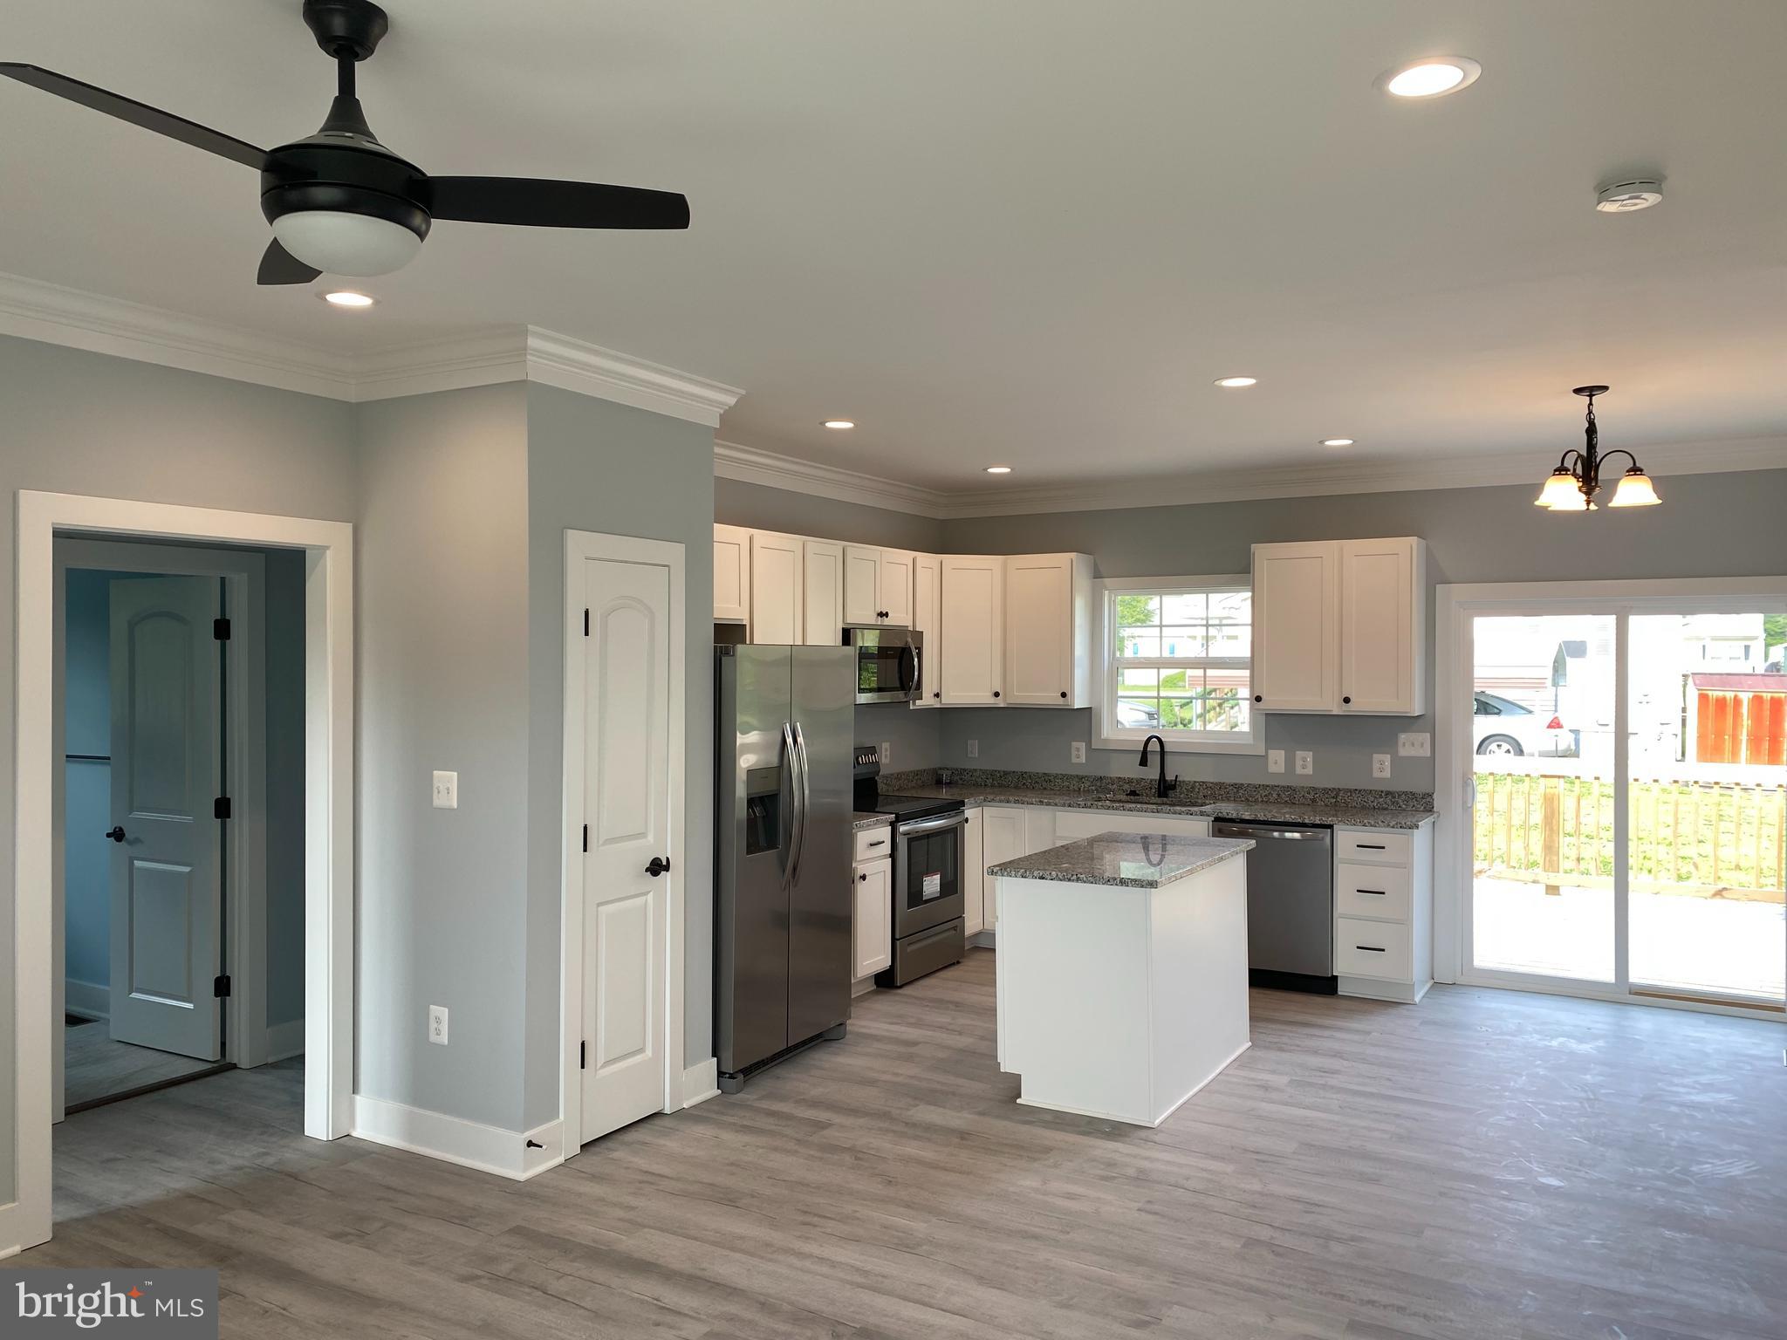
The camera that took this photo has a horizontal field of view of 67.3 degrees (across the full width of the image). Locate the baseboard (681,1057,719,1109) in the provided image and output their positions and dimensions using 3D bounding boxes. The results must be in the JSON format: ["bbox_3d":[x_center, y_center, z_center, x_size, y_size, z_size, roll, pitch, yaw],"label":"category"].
[{"bbox_3d":[-0.739,1.586,5.172,0.032,0.142,0.222,0,0,30],"label":"baseboard"}]

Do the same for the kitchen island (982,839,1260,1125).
[{"bbox_3d":[0.982,1.209,5.553,0.679,0.905,1.299,0,0,30],"label":"kitchen island"}]

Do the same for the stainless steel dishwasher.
[{"bbox_3d":[2.094,1.212,7.193,0.614,0.863,0.604,0,0,31],"label":"stainless steel dishwasher"}]

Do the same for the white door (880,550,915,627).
[{"bbox_3d":[0.014,-0.452,7.623,0.025,0.410,0.363,0,0,30],"label":"white door"}]

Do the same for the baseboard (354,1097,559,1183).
[{"bbox_3d":[-1.519,1.585,4.646,0.853,0.142,0.195,0,0,30],"label":"baseboard"}]

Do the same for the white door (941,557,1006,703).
[{"bbox_3d":[0.478,-0.231,8.074,0.386,0.879,0.024,0,0,-15],"label":"white door"}]

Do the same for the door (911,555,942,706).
[{"bbox_3d":[0.195,-0.225,7.870,0.024,0.863,0.298,0,0,30],"label":"door"}]

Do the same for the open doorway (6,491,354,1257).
[{"bbox_3d":[-2.249,0.567,4.306,0.148,2.157,1.109,0,0,31],"label":"open doorway"}]

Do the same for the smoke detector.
[{"bbox_3d":[1.600,-1.039,2.922,0.136,0.046,0.136,0,0,30],"label":"smoke detector"}]

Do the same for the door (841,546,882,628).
[{"bbox_3d":[-0.172,-0.451,7.303,0.025,0.410,0.370,0,0,30],"label":"door"}]

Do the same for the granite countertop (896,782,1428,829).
[{"bbox_3d":[1.361,0.758,7.469,3.008,0.033,0.918,0,0,31],"label":"granite countertop"}]

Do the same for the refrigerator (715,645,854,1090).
[{"bbox_3d":[-0.741,0.775,5.860,0.880,1.755,0.900,0,0,30],"label":"refrigerator"}]

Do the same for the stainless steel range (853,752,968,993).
[{"bbox_3d":[-0.041,1.053,7.359,0.670,1.190,0.765,0,0,30],"label":"stainless steel range"}]

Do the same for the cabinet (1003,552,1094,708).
[{"bbox_3d":[0.941,-0.232,8.101,0.446,0.918,0.320,0,0,30],"label":"cabinet"}]

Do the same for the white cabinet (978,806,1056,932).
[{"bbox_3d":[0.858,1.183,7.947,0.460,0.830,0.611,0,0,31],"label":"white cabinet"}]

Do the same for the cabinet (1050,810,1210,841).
[{"bbox_3d":[1.437,1.206,7.604,0.916,0.869,0.611,0,0,31],"label":"cabinet"}]

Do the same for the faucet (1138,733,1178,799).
[{"bbox_3d":[1.518,0.560,7.667,0.134,0.364,0.252,0,0,31],"label":"faucet"}]

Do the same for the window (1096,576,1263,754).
[{"bbox_3d":[1.670,-0.037,7.860,1.034,1.033,0.109,0,0,31],"label":"window"}]

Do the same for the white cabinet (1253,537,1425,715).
[{"bbox_3d":[2.401,-0.221,7.254,0.851,0.918,0.320,0,0,30],"label":"white cabinet"}]

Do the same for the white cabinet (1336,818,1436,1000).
[{"bbox_3d":[2.563,1.224,6.986,0.388,0.873,0.630,0,0,30],"label":"white cabinet"}]

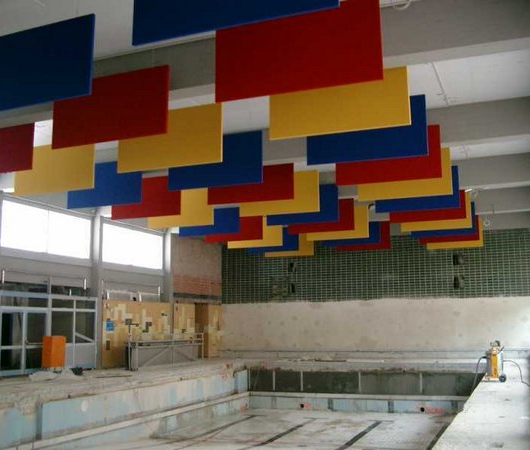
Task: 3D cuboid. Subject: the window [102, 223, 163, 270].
[{"bbox_3d":[-5.334,0.955,26.397,0.120,1.520,4.402,-4,-9,22],"label":"window"}]

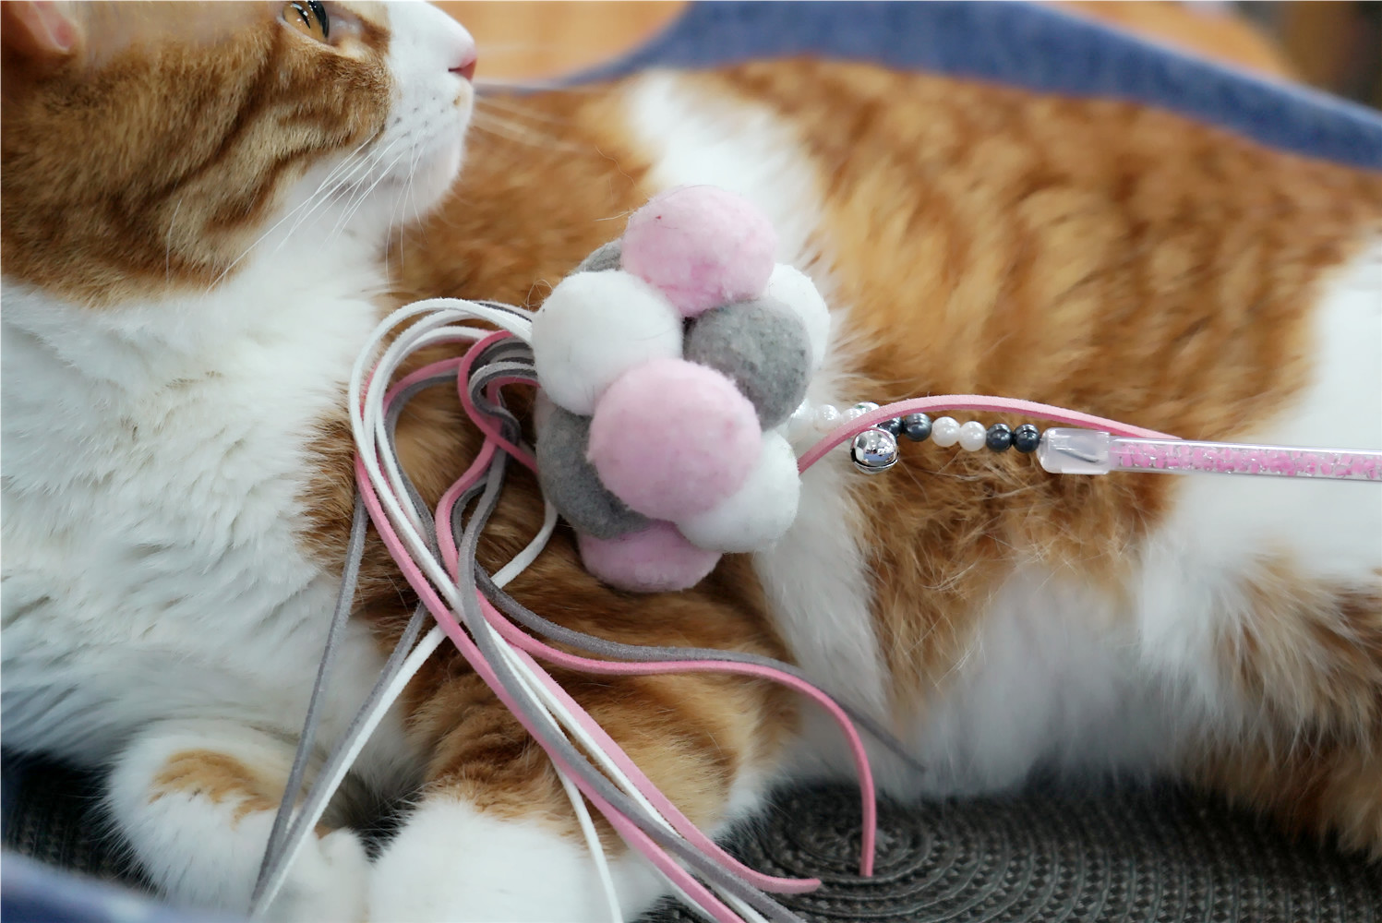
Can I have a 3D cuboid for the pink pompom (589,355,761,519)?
[{"bbox_3d":[-0.003,-0.004,0.452,0.032,0.031,0.031,0,25,0],"label":"pink pompom"}]

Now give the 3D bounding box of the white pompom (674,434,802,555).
[{"bbox_3d":[0.009,0.005,0.470,0.026,0.026,0.026,0,25,0],"label":"white pompom"}]

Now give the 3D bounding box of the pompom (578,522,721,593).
[{"bbox_3d":[-0.008,0.012,0.482,0.029,0.028,0.028,0,25,0],"label":"pompom"}]

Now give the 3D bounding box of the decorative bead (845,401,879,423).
[{"bbox_3d":[0.035,-0.009,0.487,0.006,0.006,0.006,0,25,0],"label":"decorative bead"}]

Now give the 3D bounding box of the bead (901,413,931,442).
[{"bbox_3d":[0.046,-0.007,0.484,0.006,0.006,0.006,0,25,0],"label":"bead"}]

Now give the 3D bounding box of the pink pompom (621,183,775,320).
[{"bbox_3d":[0.002,-0.042,0.476,0.031,0.028,0.029,0,25,0],"label":"pink pompom"}]

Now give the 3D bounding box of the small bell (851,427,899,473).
[{"bbox_3d":[0.037,-0.002,0.480,0.009,0.010,0.009,0,25,0],"label":"small bell"}]

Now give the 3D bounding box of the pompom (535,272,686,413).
[{"bbox_3d":[-0.016,-0.023,0.468,0.030,0.029,0.029,0,25,0],"label":"pompom"}]

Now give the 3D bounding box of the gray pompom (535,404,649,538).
[{"bbox_3d":[-0.017,0.001,0.471,0.028,0.028,0.028,0,25,0],"label":"gray pompom"}]

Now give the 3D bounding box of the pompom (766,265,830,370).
[{"bbox_3d":[0.016,-0.027,0.484,0.026,0.026,0.026,0,25,0],"label":"pompom"}]

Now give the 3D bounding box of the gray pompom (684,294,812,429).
[{"bbox_3d":[0.011,-0.019,0.468,0.026,0.027,0.026,0,25,0],"label":"gray pompom"}]

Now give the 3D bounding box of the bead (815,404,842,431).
[{"bbox_3d":[0.028,-0.009,0.486,0.006,0.006,0.006,0,25,0],"label":"bead"}]

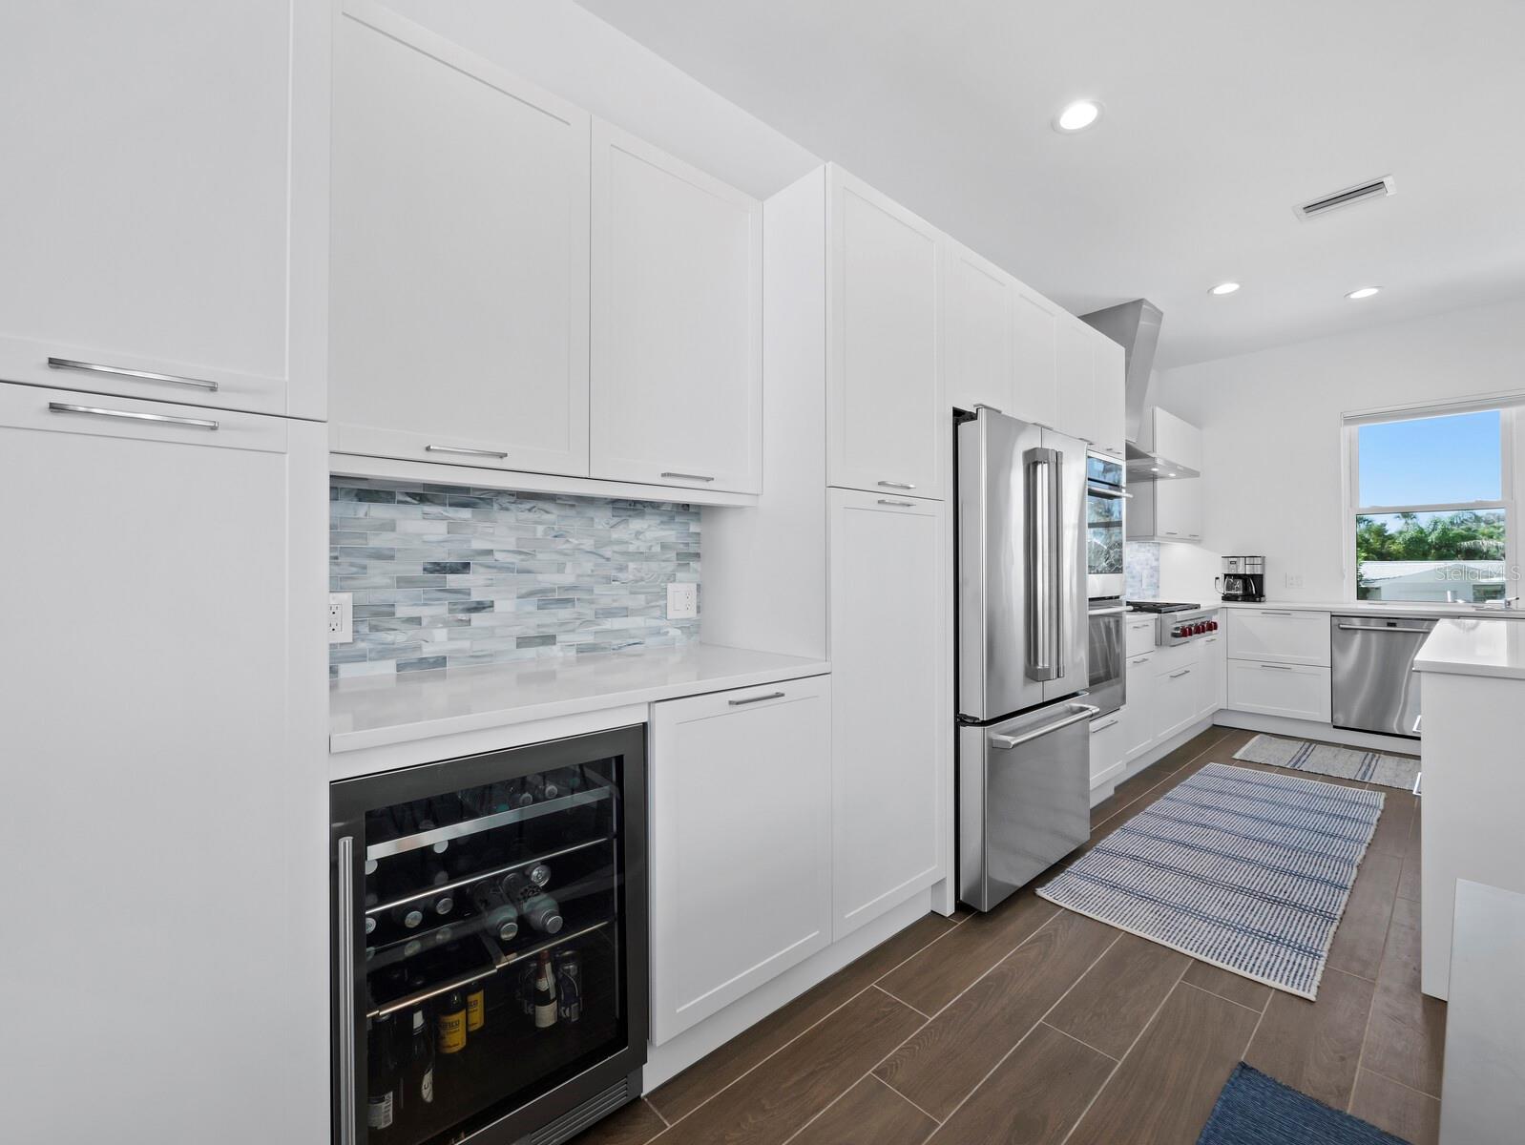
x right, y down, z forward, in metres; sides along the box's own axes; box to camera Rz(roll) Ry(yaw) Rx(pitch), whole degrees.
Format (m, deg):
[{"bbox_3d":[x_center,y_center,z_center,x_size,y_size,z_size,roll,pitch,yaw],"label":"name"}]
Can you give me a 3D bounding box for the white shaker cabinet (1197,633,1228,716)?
[{"bbox_3d":[3.185,0.783,4.885,0.595,0.596,0.601,0,0,-41],"label":"white shaker cabinet"}]

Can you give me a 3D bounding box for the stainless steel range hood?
[{"bbox_3d":[2.602,-1.278,4.381,0.942,1.190,0.619,0,0,-41],"label":"stainless steel range hood"}]

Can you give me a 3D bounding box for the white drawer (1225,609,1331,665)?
[{"bbox_3d":[3.915,0.464,4.628,0.530,0.382,0.580,0,0,-41],"label":"white drawer"}]

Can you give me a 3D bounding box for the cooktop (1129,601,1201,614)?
[{"bbox_3d":[2.637,0.264,4.364,0.899,0.064,0.570,0,0,-41],"label":"cooktop"}]

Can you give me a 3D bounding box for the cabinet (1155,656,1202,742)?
[{"bbox_3d":[2.618,0.864,4.389,0.911,0.440,0.601,0,0,-41],"label":"cabinet"}]

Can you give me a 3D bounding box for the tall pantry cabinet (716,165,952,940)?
[{"bbox_3d":[0.232,-0.012,2.278,0.657,2.416,0.645,0,0,-41],"label":"tall pantry cabinet"}]

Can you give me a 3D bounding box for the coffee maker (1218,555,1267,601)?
[{"bbox_3d":[3.984,0.060,5.104,0.260,0.377,0.271,0,0,-41],"label":"coffee maker"}]

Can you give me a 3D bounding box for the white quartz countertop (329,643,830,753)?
[{"bbox_3d":[-0.463,0.281,1.653,1.211,0.033,0.637,0,0,-41],"label":"white quartz countertop"}]

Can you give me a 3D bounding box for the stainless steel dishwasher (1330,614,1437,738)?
[{"bbox_3d":[4.456,0.704,4.342,0.610,0.801,0.600,0,0,-41],"label":"stainless steel dishwasher"}]

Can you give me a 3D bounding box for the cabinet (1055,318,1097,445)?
[{"bbox_3d":[1.358,-0.929,3.198,0.405,0.585,0.560,0,0,-41],"label":"cabinet"}]

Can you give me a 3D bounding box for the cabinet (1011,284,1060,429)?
[{"bbox_3d":[0.999,-0.923,2.949,0.459,0.609,0.639,0,0,-41],"label":"cabinet"}]

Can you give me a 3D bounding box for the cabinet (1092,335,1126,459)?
[{"bbox_3d":[1.646,-0.929,3.515,0.418,0.609,0.639,0,0,-41],"label":"cabinet"}]

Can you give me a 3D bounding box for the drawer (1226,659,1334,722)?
[{"bbox_3d":[3.917,0.851,4.629,0.530,0.382,0.580,0,0,-41],"label":"drawer"}]

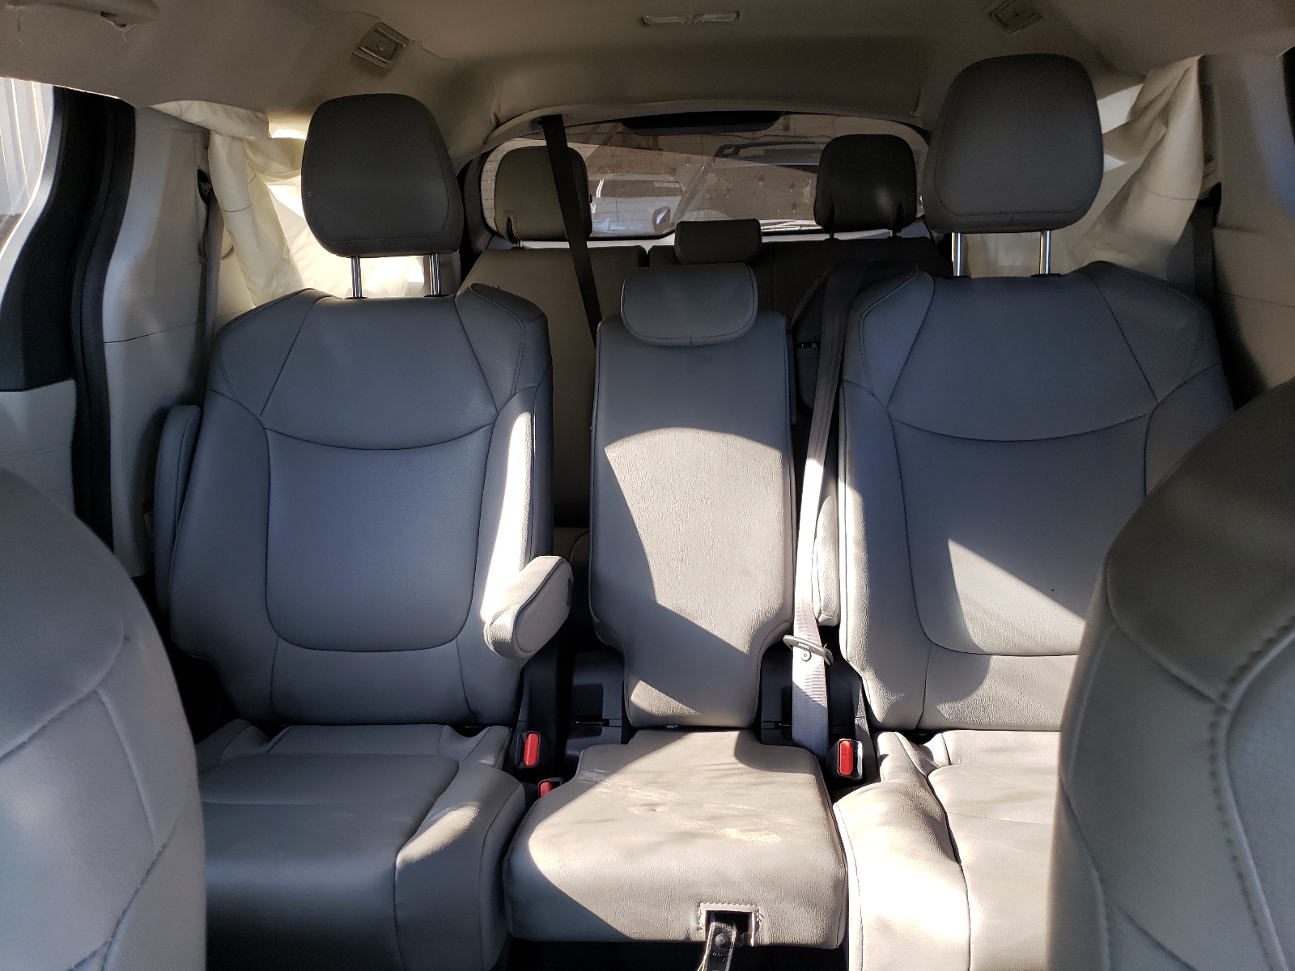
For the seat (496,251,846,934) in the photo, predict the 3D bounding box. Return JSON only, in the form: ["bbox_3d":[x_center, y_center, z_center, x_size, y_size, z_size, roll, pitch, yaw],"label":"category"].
[{"bbox_3d":[0.048,0.053,1.180,0.320,0.665,0.730,0,11,5],"label":"seat"}]

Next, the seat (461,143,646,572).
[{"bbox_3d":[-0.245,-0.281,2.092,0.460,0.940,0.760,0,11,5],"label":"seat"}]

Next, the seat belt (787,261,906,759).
[{"bbox_3d":[0.284,0.008,1.350,0.170,0.640,0.290,0,11,5],"label":"seat belt"}]

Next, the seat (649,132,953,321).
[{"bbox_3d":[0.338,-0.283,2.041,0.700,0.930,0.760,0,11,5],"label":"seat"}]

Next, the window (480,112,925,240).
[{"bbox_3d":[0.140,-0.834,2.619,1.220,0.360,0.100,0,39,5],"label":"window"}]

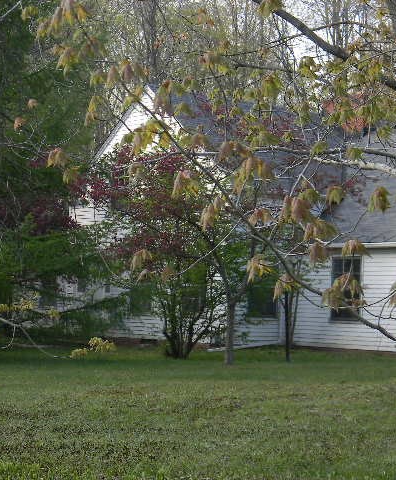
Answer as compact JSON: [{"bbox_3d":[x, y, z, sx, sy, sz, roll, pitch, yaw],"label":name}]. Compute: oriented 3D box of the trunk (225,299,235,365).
[{"bbox_3d":[0.621,1.807,24.200,0.170,1.260,0.170,2,-3,0],"label":"trunk"}]

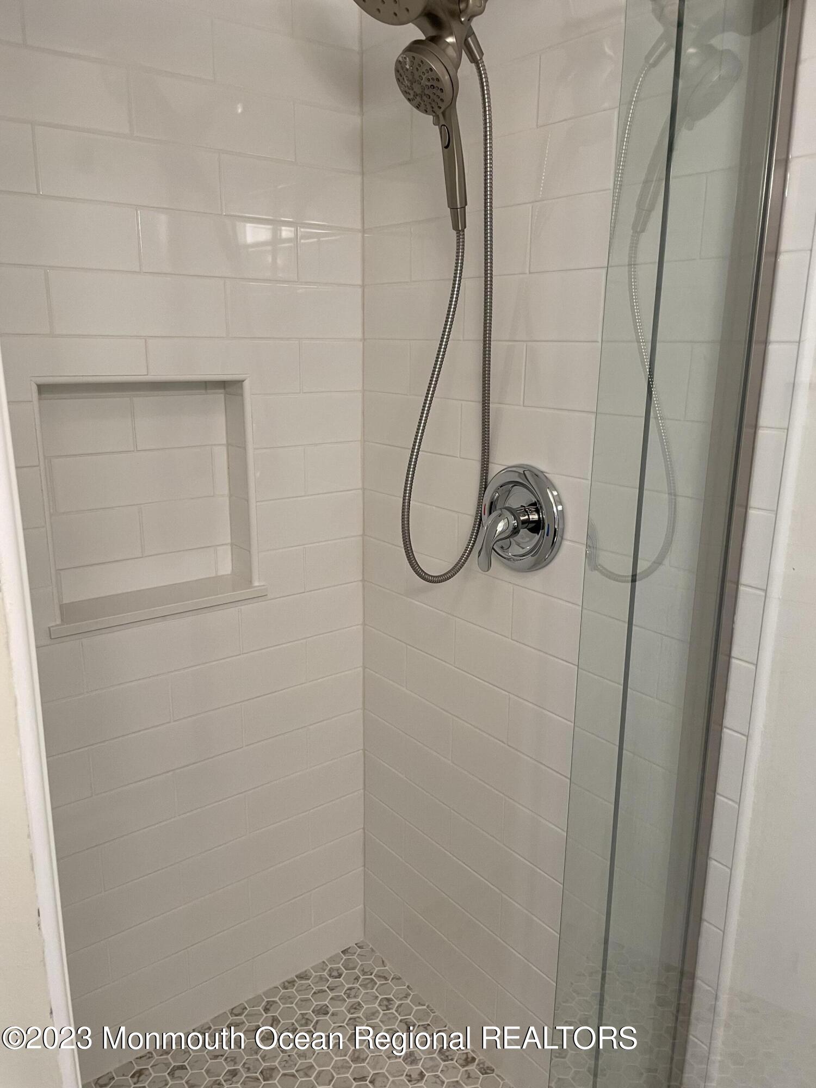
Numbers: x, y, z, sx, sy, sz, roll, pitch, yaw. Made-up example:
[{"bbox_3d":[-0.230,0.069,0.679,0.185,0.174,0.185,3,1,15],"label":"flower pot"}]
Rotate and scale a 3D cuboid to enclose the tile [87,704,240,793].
[{"bbox_3d":[-0.461,0.395,1.593,0.301,0.100,0.009,-10,18,-37],"label":"tile"}]

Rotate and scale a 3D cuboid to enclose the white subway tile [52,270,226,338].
[{"bbox_3d":[-0.453,-0.408,1.394,0.303,0.102,0.009,-10,18,-37],"label":"white subway tile"}]

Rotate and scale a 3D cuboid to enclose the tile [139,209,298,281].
[{"bbox_3d":[-0.328,-0.525,1.446,0.301,0.101,0.010,-10,18,-37],"label":"tile"}]

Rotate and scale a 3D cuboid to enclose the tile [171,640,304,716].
[{"bbox_3d":[-0.337,0.271,1.651,0.301,0.101,0.010,-10,18,-37],"label":"tile"}]

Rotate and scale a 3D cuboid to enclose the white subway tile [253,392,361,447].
[{"bbox_3d":[-0.198,-0.251,1.625,0.247,0.101,0.010,-10,18,-37],"label":"white subway tile"}]

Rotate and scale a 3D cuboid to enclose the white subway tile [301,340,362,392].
[{"bbox_3d":[-0.152,-0.363,1.648,0.150,0.102,0.009,-10,18,-37],"label":"white subway tile"}]

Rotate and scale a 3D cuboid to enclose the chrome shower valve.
[{"bbox_3d":[0.163,-0.037,1.361,0.088,0.190,0.188,-10,18,-37],"label":"chrome shower valve"}]

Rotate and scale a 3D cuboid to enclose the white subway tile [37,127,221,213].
[{"bbox_3d":[-0.448,-0.606,1.338,0.301,0.100,0.009,-10,18,-37],"label":"white subway tile"}]

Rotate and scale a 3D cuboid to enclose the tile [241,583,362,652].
[{"bbox_3d":[-0.220,0.150,1.713,0.292,0.101,0.010,-10,18,-37],"label":"tile"}]

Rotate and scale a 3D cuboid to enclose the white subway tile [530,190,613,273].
[{"bbox_3d":[0.291,-0.448,1.171,0.009,0.100,0.301,-10,18,-37],"label":"white subway tile"}]

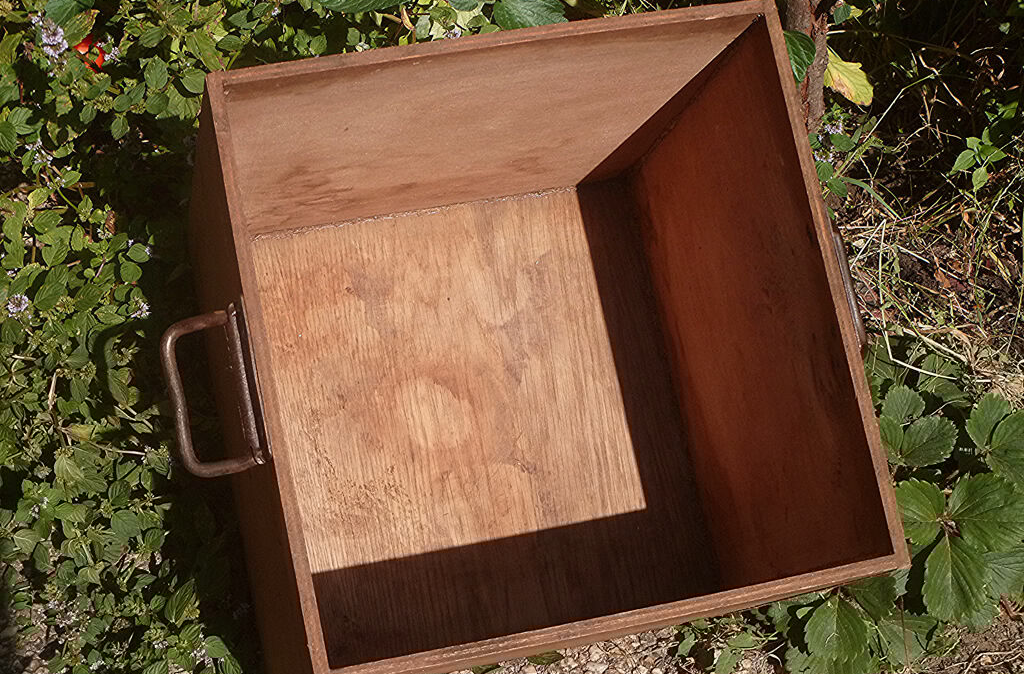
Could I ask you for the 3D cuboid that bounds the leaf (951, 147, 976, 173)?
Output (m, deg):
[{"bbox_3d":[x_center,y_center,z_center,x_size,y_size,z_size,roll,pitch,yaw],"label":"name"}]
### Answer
[{"bbox_3d":[0.414,-0.162,1.788,0.033,0.005,0.017,-38,85,-3],"label":"leaf"}]

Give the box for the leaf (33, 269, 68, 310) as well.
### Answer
[{"bbox_3d":[-0.375,-0.038,1.590,0.034,0.012,0.025,-40,77,-16],"label":"leaf"}]

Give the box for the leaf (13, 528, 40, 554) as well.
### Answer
[{"bbox_3d":[-0.376,0.158,1.514,0.021,0.007,0.019,24,74,-2],"label":"leaf"}]

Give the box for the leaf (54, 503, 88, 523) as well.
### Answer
[{"bbox_3d":[-0.352,0.141,1.560,0.027,0.012,0.017,6,70,-2],"label":"leaf"}]

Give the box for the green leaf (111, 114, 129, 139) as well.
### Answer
[{"bbox_3d":[-0.321,-0.172,1.598,0.015,0.004,0.022,12,83,-7],"label":"green leaf"}]

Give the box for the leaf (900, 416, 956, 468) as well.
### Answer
[{"bbox_3d":[0.360,0.091,1.693,0.056,0.009,0.040,-29,82,-4],"label":"leaf"}]

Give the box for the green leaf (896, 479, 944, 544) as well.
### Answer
[{"bbox_3d":[0.340,0.147,1.635,0.045,0.018,0.053,17,70,2],"label":"green leaf"}]

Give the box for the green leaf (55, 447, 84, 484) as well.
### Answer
[{"bbox_3d":[-0.347,0.102,1.532,0.020,0.008,0.030,-33,83,-15],"label":"green leaf"}]

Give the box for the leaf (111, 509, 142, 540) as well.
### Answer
[{"bbox_3d":[-0.314,0.153,1.590,0.029,0.006,0.024,40,77,0],"label":"leaf"}]

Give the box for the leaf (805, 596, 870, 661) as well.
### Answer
[{"bbox_3d":[0.275,0.245,1.647,0.054,0.017,0.057,-1,76,-9],"label":"leaf"}]

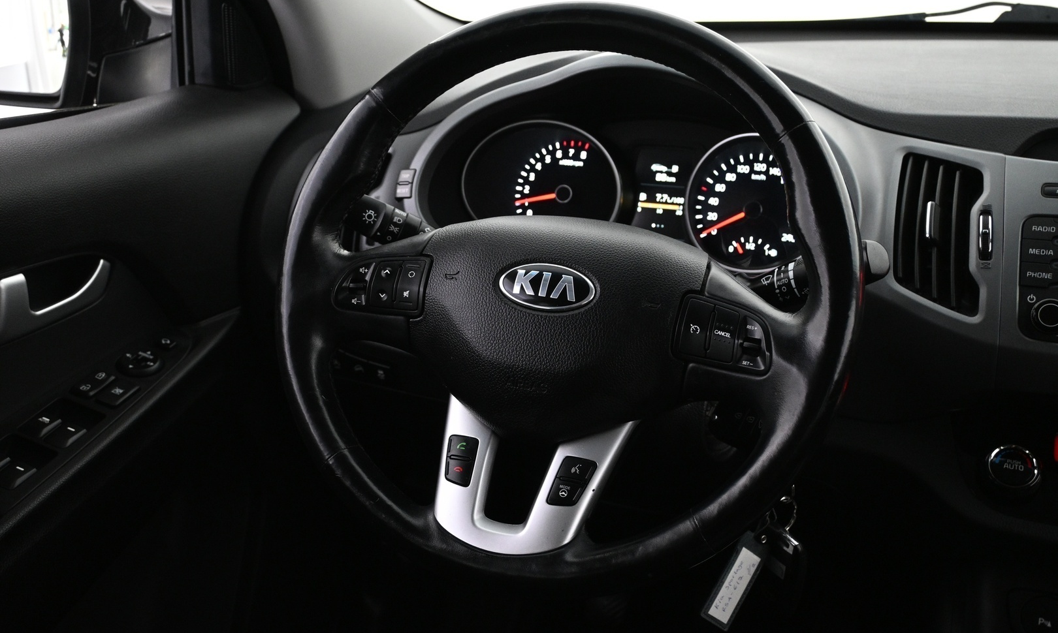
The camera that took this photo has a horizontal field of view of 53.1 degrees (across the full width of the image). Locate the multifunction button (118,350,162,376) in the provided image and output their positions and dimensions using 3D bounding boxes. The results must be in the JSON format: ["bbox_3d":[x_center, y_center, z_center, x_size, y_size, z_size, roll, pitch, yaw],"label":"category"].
[{"bbox_3d":[-0.300,0.035,0.817,0.034,0.012,0.034,4,31,-3],"label":"multifunction button"}]

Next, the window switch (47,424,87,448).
[{"bbox_3d":[-0.324,0.087,0.740,0.021,0.012,0.024,14,32,14],"label":"window switch"}]

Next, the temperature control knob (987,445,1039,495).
[{"bbox_3d":[0.377,0.121,0.827,0.039,0.018,0.039,7,60,18],"label":"temperature control knob"}]

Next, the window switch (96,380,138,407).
[{"bbox_3d":[-0.305,0.060,0.786,0.018,0.009,0.026,14,32,14],"label":"window switch"}]

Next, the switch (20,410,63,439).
[{"bbox_3d":[-0.345,0.081,0.747,0.020,0.012,0.024,14,32,14],"label":"switch"}]

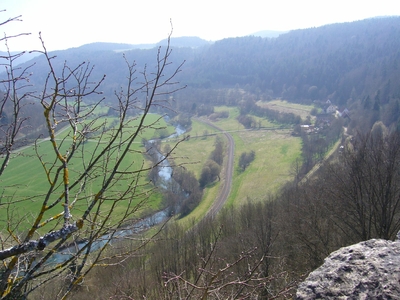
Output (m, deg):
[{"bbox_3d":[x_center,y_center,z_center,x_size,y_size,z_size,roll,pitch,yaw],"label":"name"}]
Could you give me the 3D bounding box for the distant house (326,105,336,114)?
[{"bbox_3d":[138.730,-42.980,426.000,9.800,9.000,12.000,5,14,20],"label":"distant house"}]

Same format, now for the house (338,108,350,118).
[{"bbox_3d":[146.090,-36.930,408.000,8.800,8.500,12.000,-1,13,-5],"label":"house"}]

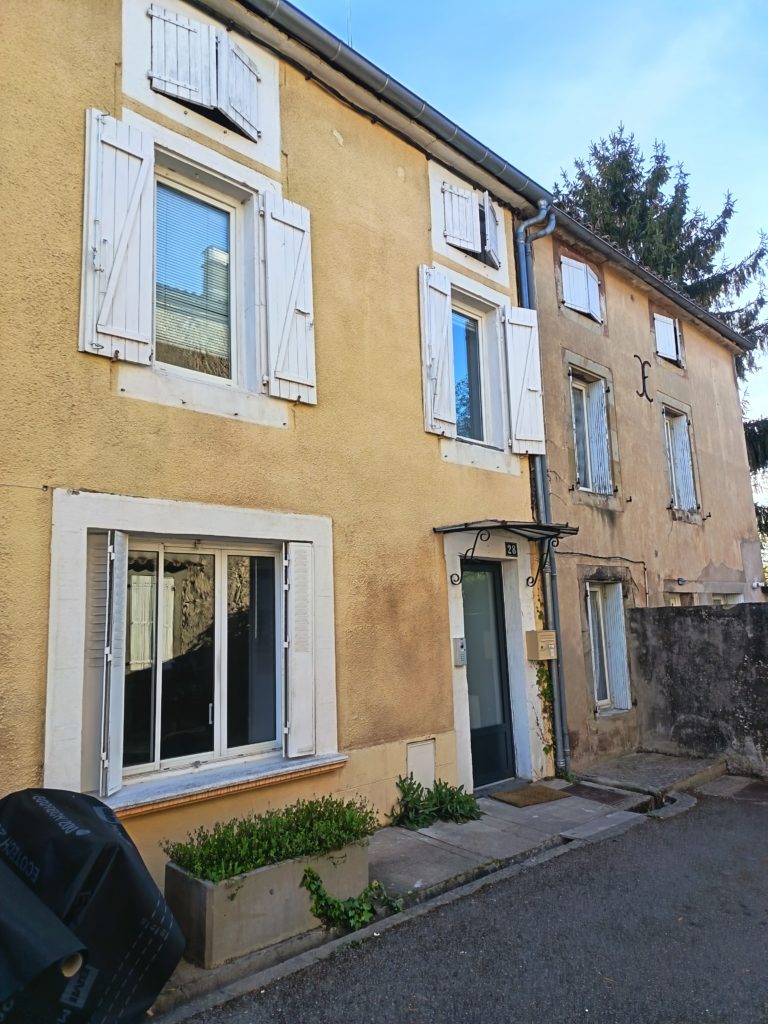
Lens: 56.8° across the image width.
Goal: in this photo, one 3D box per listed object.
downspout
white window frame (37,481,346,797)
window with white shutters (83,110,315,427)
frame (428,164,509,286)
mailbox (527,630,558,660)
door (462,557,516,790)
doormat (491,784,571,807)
[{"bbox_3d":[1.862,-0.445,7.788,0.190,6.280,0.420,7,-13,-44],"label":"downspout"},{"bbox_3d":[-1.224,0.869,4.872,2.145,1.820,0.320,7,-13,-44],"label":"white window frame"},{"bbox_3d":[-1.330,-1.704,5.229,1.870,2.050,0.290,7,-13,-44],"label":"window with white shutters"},{"bbox_3d":[0.957,-3.057,7.587,1.290,0.980,0.200,7,-13,-44],"label":"frame"},{"bbox_3d":[1.644,1.383,7.339,0.320,0.288,0.140,7,-13,-44],"label":"mailbox"},{"bbox_3d":[0.965,1.554,7.019,0.860,2.160,0.080,7,-13,-44],"label":"door"},{"bbox_3d":[1.317,2.544,6.389,0.600,0.020,0.450,3,-10,-29],"label":"doormat"}]

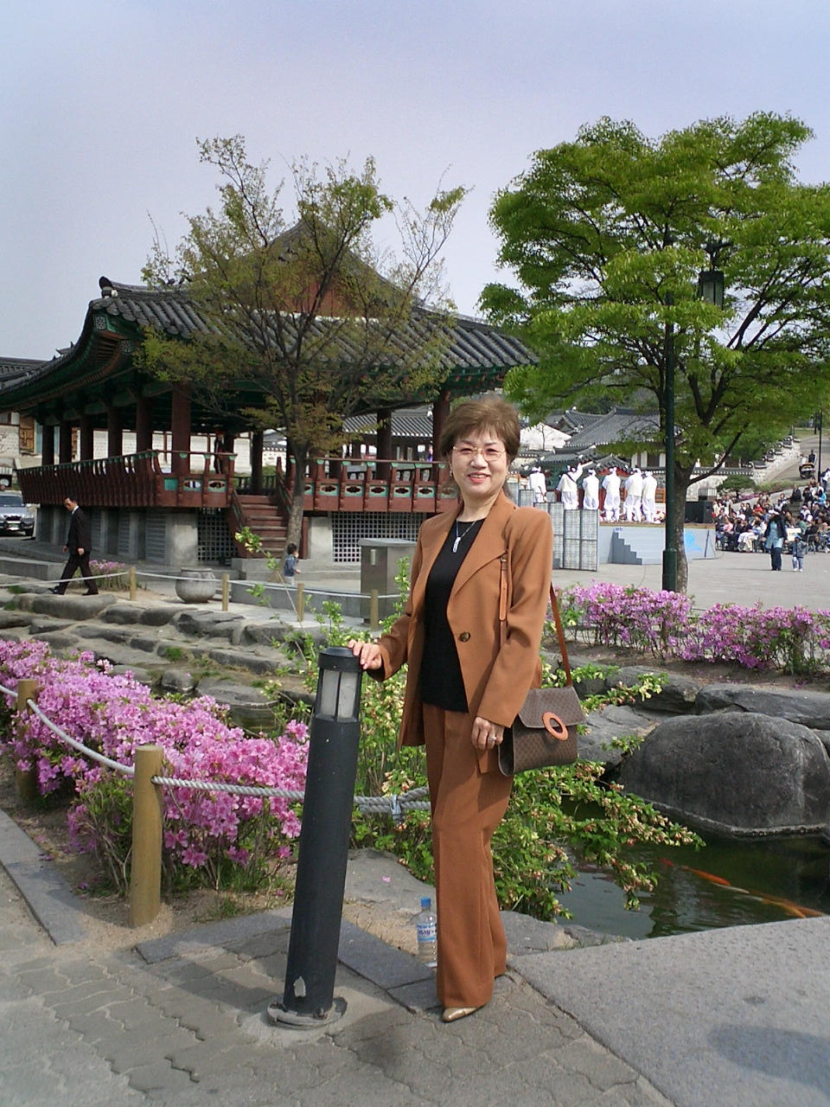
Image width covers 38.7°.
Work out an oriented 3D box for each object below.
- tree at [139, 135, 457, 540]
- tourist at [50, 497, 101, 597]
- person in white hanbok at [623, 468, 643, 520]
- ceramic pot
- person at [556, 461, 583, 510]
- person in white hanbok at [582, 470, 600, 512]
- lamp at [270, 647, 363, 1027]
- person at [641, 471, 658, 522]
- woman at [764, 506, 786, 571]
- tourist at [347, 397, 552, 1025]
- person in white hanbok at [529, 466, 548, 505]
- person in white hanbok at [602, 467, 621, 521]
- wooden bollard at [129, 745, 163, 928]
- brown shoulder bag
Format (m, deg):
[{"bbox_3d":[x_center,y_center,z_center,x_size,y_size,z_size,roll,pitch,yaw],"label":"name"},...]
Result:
[{"bbox_3d":[-2.082,-3.578,22.000,6.100,8.400,5.800,0,2,0],"label":"tree"},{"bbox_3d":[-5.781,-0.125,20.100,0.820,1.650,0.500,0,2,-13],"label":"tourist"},{"bbox_3d":[6.718,-1.822,36.400,0.560,1.660,0.460,0,2,-25],"label":"person in white hanbok"},{"bbox_3d":[-3.532,0.496,19.100,0.650,0.570,0.650,0,2,0],"label":"ceramic pot"},{"bbox_3d":[4.775,-1.926,36.600,0.800,1.760,0.500,1,2,-6],"label":"person"},{"bbox_3d":[5.280,-1.725,35.500,0.560,1.630,0.420,0,2,-12],"label":"person in white hanbok"},{"bbox_3d":[-0.237,0.731,3.120,0.212,0.945,0.212,5,1,0],"label":"lamp"},{"bbox_3d":[7.190,-1.738,36.300,0.520,1.620,0.420,0,2,-20],"label":"person"},{"bbox_3d":[9.293,-0.358,30.600,0.560,1.610,0.360,2,2,14],"label":"woman"},{"bbox_3d":[0.095,0.395,3.130,0.560,1.620,0.420,1,2,22],"label":"tourist"},{"bbox_3d":[3.718,-1.787,35.700,0.580,1.660,0.420,0,2,-6],"label":"person in white hanbok"},{"bbox_3d":[6.069,-1.827,36.500,0.540,1.660,0.420,0,2,-18],"label":"person in white hanbok"},{"bbox_3d":[-0.827,0.871,3.650,0.095,0.545,0.095,1,2,0],"label":"wooden bollard"},{"bbox_3d":[0.330,0.300,3.100,0.210,0.560,0.120,0,3,-30],"label":"brown shoulder bag"}]

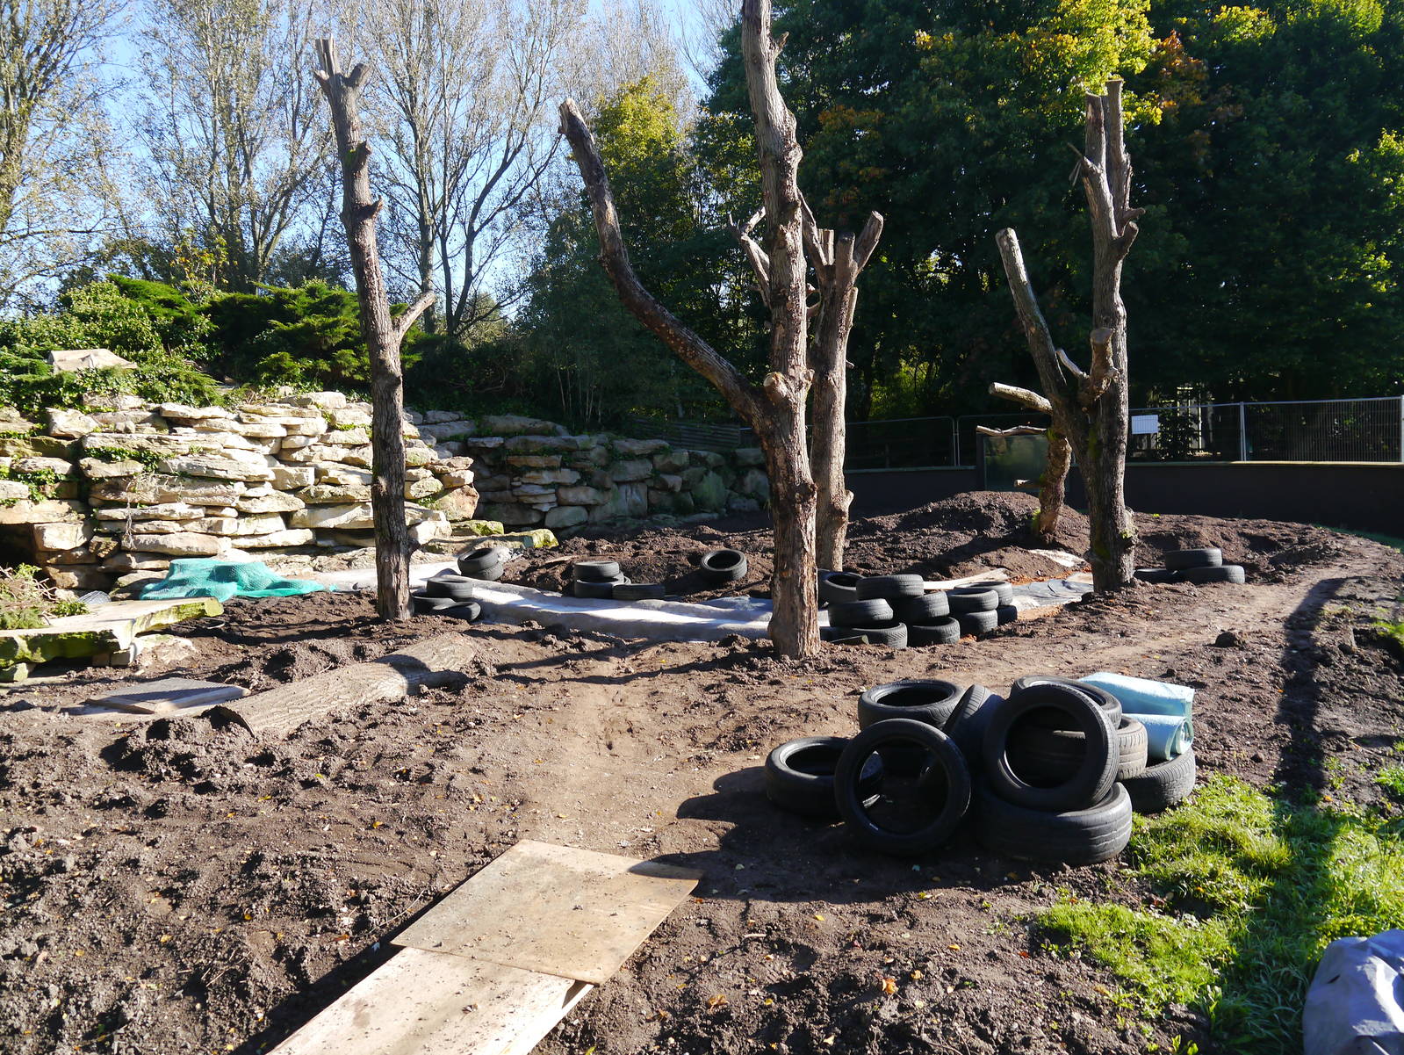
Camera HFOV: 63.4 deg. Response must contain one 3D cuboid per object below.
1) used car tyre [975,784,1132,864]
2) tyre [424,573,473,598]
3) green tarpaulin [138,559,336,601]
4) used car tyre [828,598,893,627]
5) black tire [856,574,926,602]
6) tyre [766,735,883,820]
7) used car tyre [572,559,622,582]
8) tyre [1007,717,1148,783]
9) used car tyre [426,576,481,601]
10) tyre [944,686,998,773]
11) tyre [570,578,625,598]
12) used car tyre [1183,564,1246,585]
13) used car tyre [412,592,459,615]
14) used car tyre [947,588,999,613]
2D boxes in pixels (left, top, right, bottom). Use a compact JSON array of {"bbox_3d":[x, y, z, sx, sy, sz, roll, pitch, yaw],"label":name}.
[{"bbox_3d":[1.523,1.252,4.930,0.655,0.215,0.655,-3,8,0],"label":"used car tyre"},{"bbox_3d":[-3.032,0.690,13.600,0.580,0.175,0.580,1,6,0],"label":"tyre"},{"bbox_3d":[-6.093,0.701,14.800,2.350,0.400,1.200,-4,6,-6],"label":"green tarpaulin"},{"bbox_3d":[1.478,0.793,10.600,0.600,0.195,0.600,-7,-2,0],"label":"used car tyre"},{"bbox_3d":[1.700,0.547,10.300,0.625,0.200,0.625,-4,3,0],"label":"black tire"},{"bbox_3d":[0.626,1.282,5.820,0.610,0.200,0.610,0,12,0],"label":"tyre"},{"bbox_3d":[-1.385,0.564,15.100,0.630,0.200,0.630,-2,6,0],"label":"used car tyre"},{"bbox_3d":[1.767,1.035,5.330,0.625,0.215,0.625,2,5,0],"label":"tyre"},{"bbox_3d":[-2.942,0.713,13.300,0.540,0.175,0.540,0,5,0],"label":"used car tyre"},{"bbox_3d":[1.313,1.103,5.750,0.200,0.620,0.620,31,0,12],"label":"tyre"},{"bbox_3d":[-1.259,0.729,13.800,0.630,0.190,0.630,-1,5,0],"label":"tyre"},{"bbox_3d":[5.263,0.497,11.700,0.645,0.175,0.645,-3,0,0],"label":"used car tyre"},{"bbox_3d":[-3.549,1.036,15.100,0.630,0.200,0.630,4,5,0],"label":"used car tyre"},{"bbox_3d":[2.630,0.715,11.100,0.535,0.160,0.535,-3,6,0],"label":"used car tyre"}]

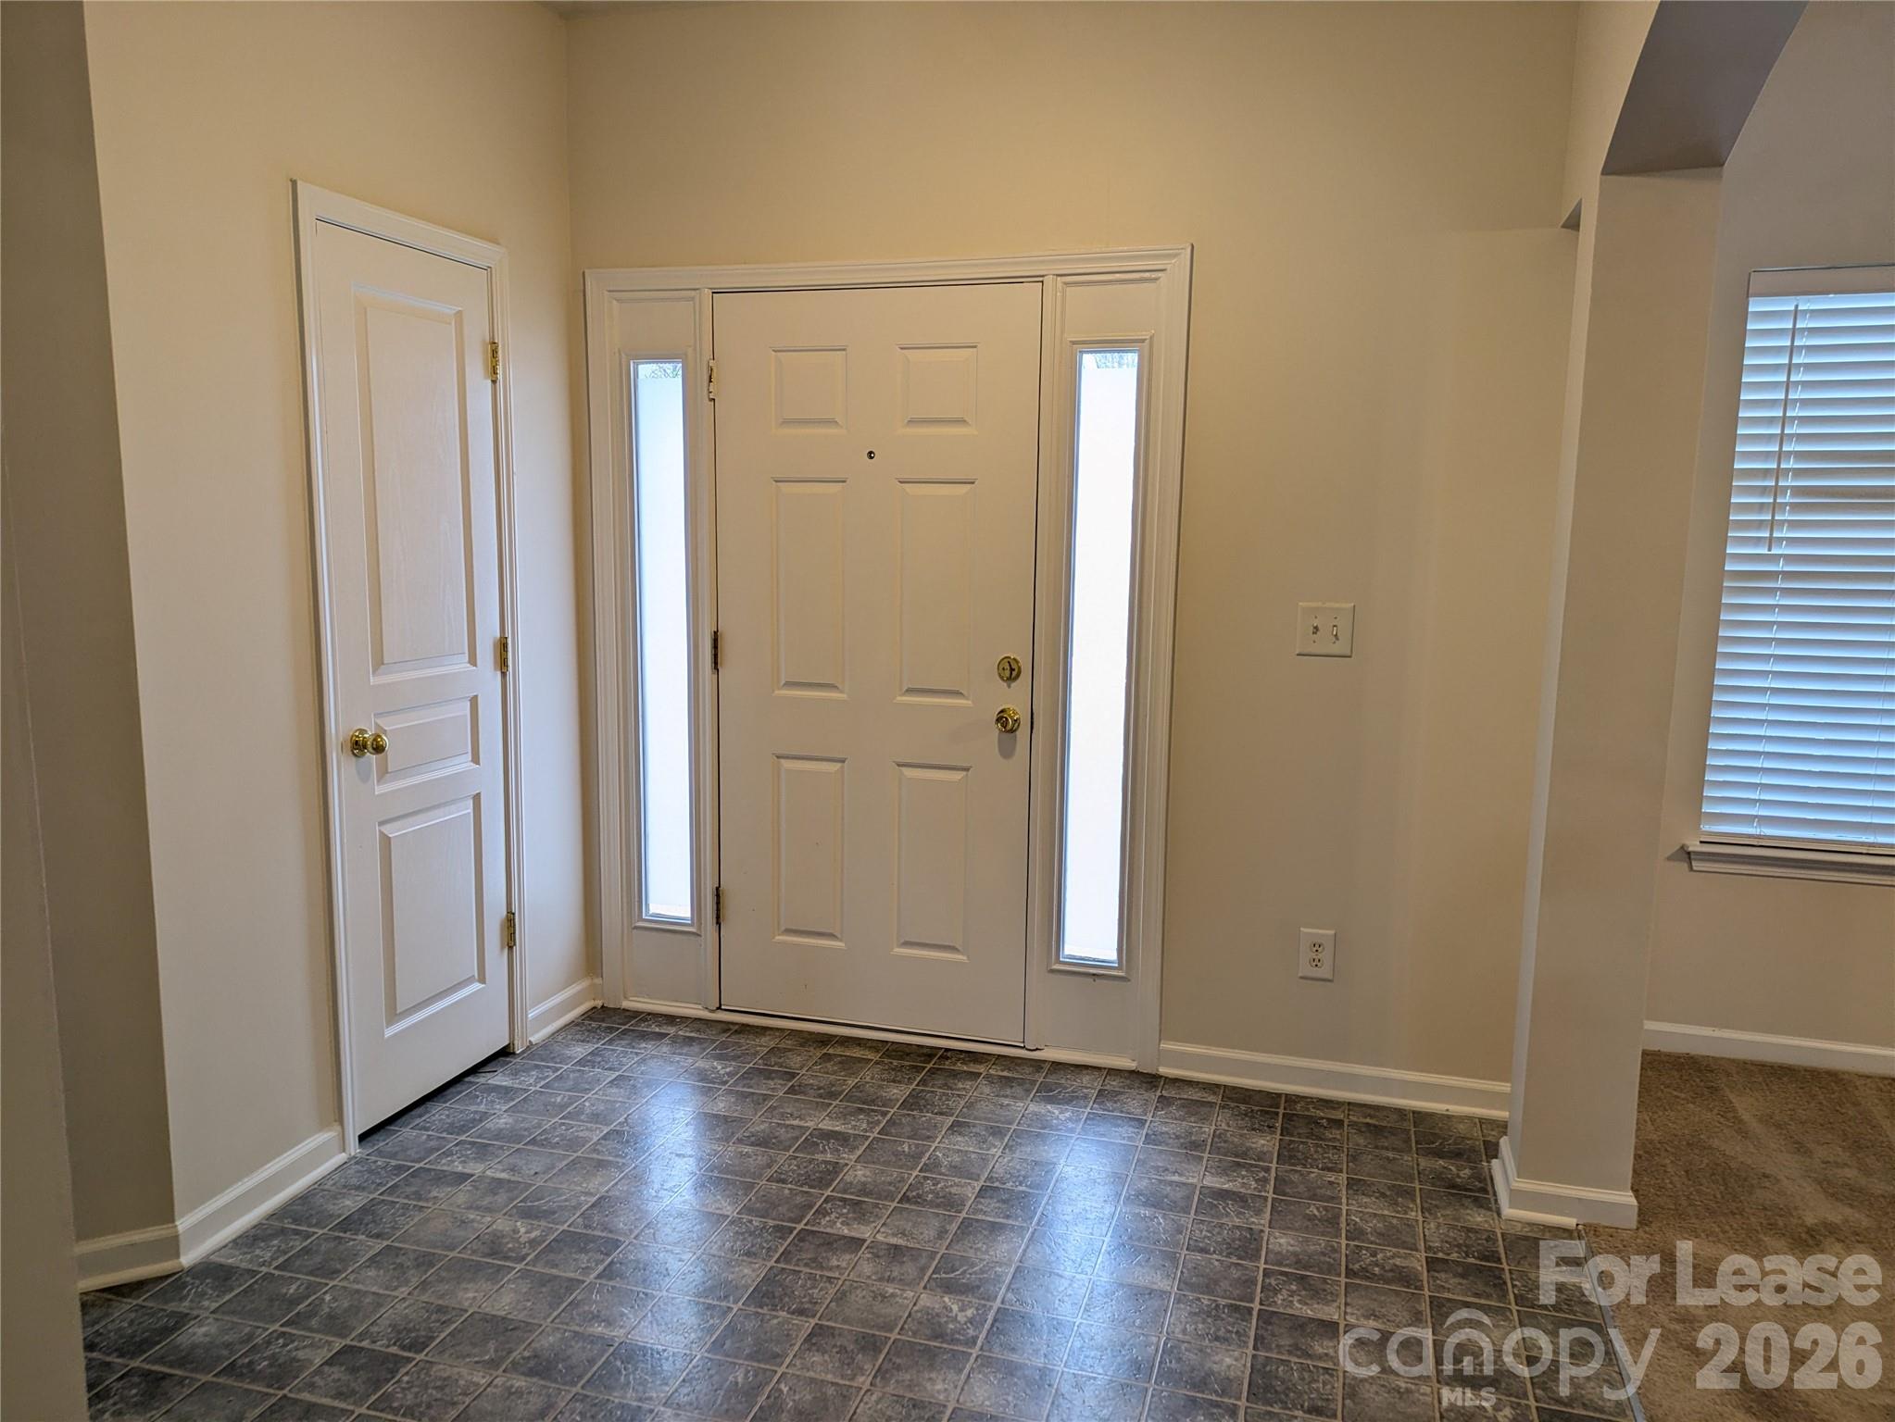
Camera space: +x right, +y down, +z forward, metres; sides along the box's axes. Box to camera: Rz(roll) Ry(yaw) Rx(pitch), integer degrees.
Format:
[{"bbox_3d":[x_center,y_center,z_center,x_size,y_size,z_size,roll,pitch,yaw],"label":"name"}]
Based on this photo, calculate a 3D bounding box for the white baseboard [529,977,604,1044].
[{"bbox_3d":[-1.099,0.853,3.934,0.040,0.083,0.340,3,9,17],"label":"white baseboard"}]

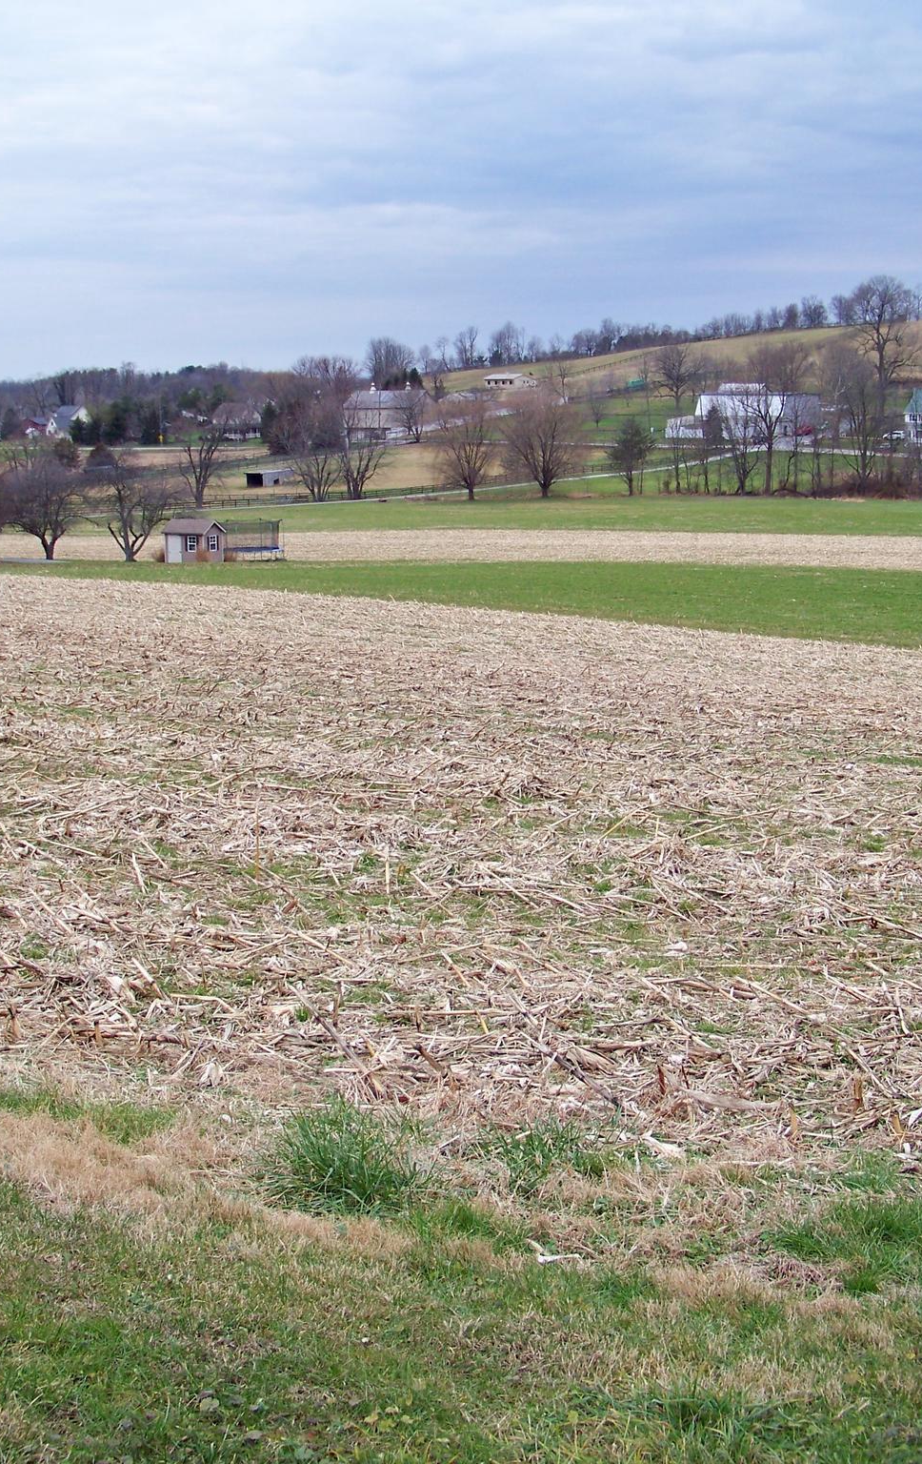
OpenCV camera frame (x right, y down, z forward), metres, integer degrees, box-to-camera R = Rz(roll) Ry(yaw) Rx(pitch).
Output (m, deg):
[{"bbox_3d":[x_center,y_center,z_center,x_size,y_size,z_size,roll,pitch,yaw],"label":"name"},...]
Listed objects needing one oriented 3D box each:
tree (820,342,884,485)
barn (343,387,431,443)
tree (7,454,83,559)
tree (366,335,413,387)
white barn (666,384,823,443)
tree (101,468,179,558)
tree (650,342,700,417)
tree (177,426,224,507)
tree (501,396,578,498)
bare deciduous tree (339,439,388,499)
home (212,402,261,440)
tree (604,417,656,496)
[{"bbox_3d":[51.080,-41.100,241.450,8.130,18.530,8.130,2,10,12],"label":"tree"},{"bbox_3d":[-16.760,-74.130,433.910,18.000,12.970,12.000,6,11,30],"label":"barn"},{"bbox_3d":[-28.690,-15.440,127.400,5.090,7.160,5.090,-2,10,-12],"label":"tree"},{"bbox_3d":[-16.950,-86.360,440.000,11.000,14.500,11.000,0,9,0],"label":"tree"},{"bbox_3d":[53.210,-60.090,350.000,26.000,11.000,13.000,4,10,21],"label":"white barn"},{"bbox_3d":[-21.740,-14.620,125.480,5.270,6.190,5.270,-2,10,-10],"label":"tree"},{"bbox_3d":[47.210,-78.120,410.000,11.400,16.300,11.400,0,9,0],"label":"tree"},{"bbox_3d":[-30.130,-30.660,215.000,5.500,9.800,5.500,0,9,0],"label":"tree"},{"bbox_3d":[10.550,-38.110,248.870,10.190,13.510,10.190,0,10,2],"label":"tree"},{"bbox_3d":[-13.220,-35.410,251.300,6.790,8.360,6.790,-1,10,-3],"label":"bare deciduous tree"},{"bbox_3d":[-51.290,-70.840,424.270,9.300,8.750,7.600,5,11,26],"label":"home"},{"bbox_3d":[20.740,-33.820,228.000,6.500,9.600,6.500,0,9,0],"label":"tree"}]

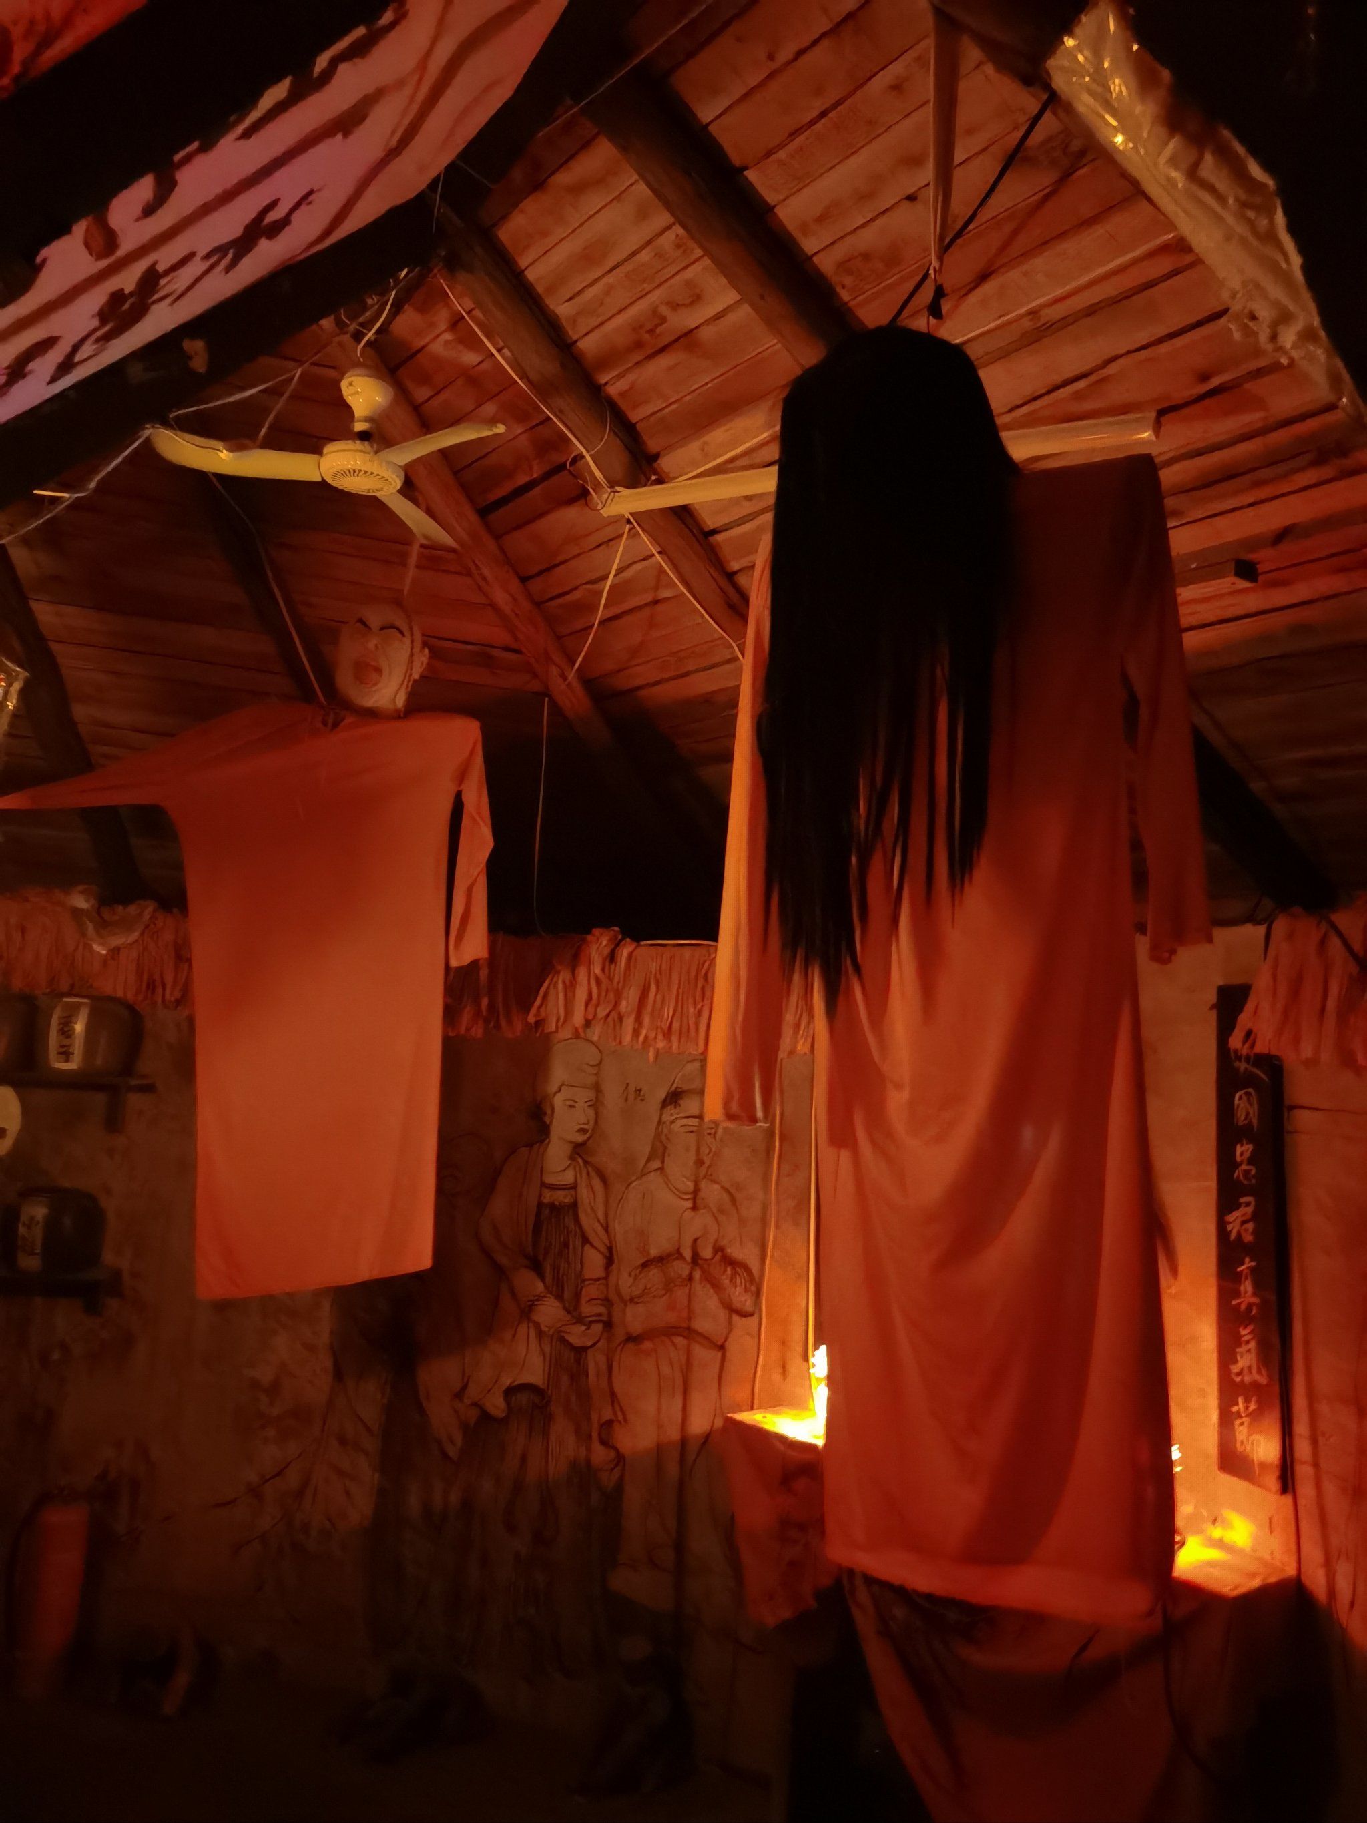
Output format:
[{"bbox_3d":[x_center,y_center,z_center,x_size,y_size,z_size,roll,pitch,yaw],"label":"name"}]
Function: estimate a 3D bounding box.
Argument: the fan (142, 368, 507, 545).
[{"bbox_3d":[-0.605,-0.850,2.510,0.600,0.220,0.670,4,-5,-16],"label":"fan"}]

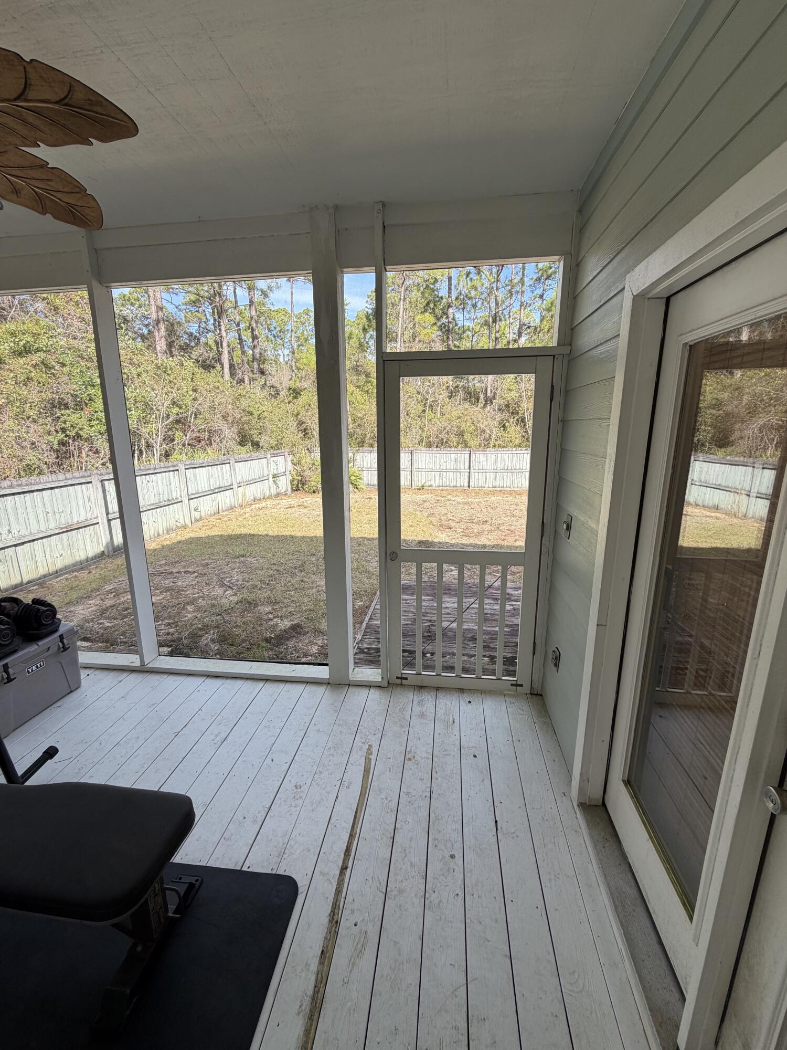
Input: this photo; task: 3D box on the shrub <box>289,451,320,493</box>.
[{"bbox_3d":[-3.443,-2.165,17.048,1.500,1.720,1.300,0,13,0],"label":"shrub"}]

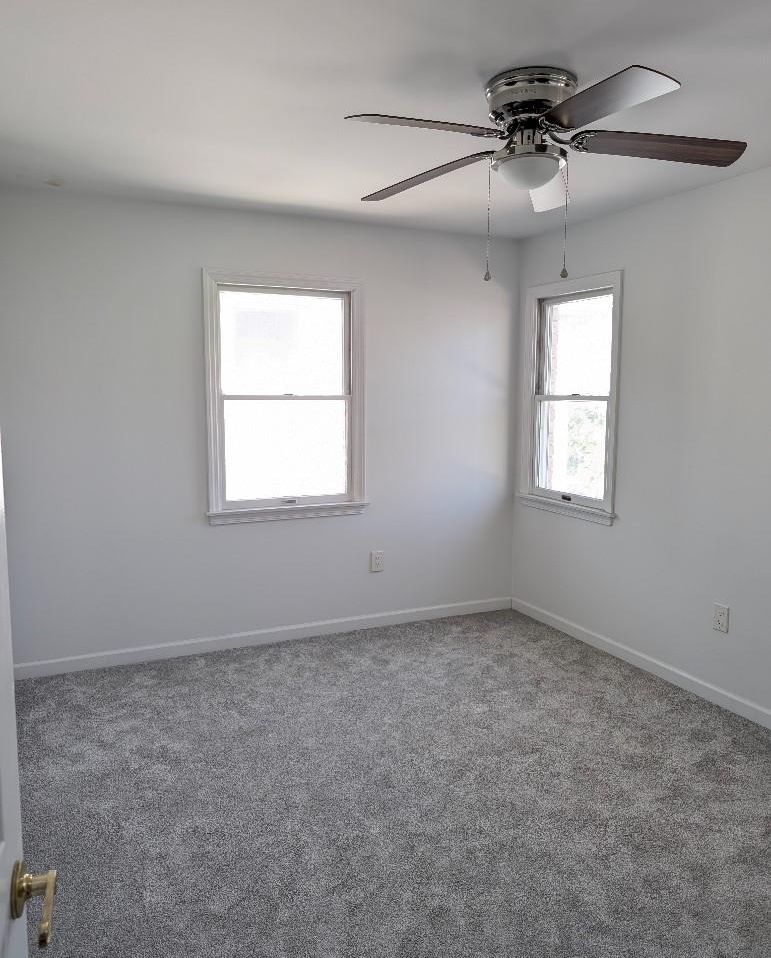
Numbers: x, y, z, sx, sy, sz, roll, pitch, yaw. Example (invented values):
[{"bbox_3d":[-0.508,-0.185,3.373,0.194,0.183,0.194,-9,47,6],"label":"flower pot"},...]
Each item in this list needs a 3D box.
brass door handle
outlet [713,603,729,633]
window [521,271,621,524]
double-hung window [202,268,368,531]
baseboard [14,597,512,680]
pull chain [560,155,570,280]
[{"bbox_3d":[-0.387,0.466,0.785,0.053,0.060,0.118,-2,7,-18],"label":"brass door handle"},{"bbox_3d":[1.530,0.638,3.251,0.010,0.117,0.075,-3,7,-24],"label":"outlet"},{"bbox_3d":[1.075,-0.461,4.173,0.100,1.356,0.865,-3,7,-24],"label":"window"},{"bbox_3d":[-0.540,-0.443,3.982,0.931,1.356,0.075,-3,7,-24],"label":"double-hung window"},{"bbox_3d":[-0.537,0.905,4.136,3.060,0.083,0.018,-3,7,-24],"label":"baseboard"},{"bbox_3d":[0.581,-0.844,2.293,0.020,0.387,0.020,1,7,11],"label":"pull chain"}]

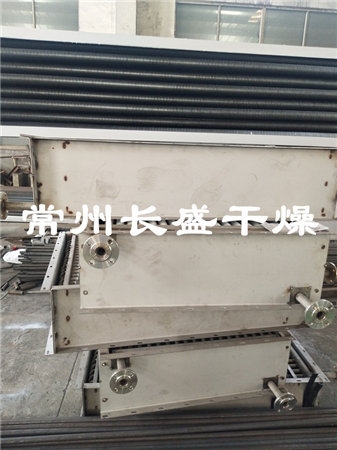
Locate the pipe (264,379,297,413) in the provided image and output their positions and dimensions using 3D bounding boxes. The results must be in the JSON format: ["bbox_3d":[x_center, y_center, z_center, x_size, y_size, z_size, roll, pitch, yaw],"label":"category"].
[{"bbox_3d":[0.574,0.879,1.763,0.115,0.115,0.165,-1,13,-12],"label":"pipe"}]

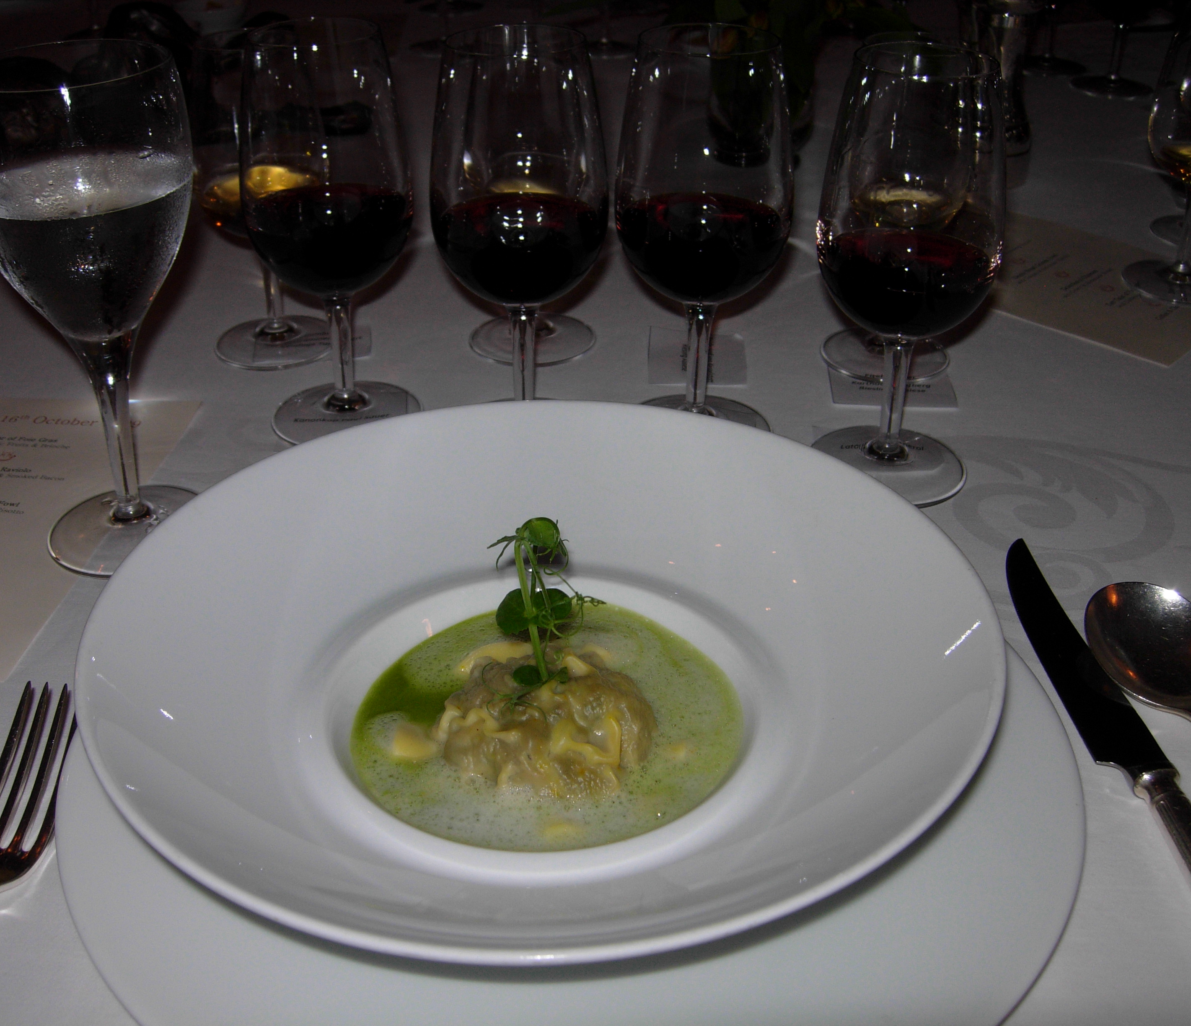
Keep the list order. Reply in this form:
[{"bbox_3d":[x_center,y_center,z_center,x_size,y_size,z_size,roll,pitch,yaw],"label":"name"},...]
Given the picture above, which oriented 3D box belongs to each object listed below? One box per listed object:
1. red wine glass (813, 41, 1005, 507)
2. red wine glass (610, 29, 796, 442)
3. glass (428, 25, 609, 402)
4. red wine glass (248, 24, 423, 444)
[{"bbox_3d":[0.112,-0.084,0.519,0.067,0.158,0.067,0,31,0],"label":"red wine glass"},{"bbox_3d":[0.041,-0.101,0.548,0.067,0.158,0.067,0,31,0],"label":"red wine glass"},{"bbox_3d":[-0.028,-0.100,0.545,0.067,0.158,0.067,0,31,0],"label":"glass"},{"bbox_3d":[-0.103,-0.107,0.557,0.067,0.158,0.067,0,31,0],"label":"red wine glass"}]

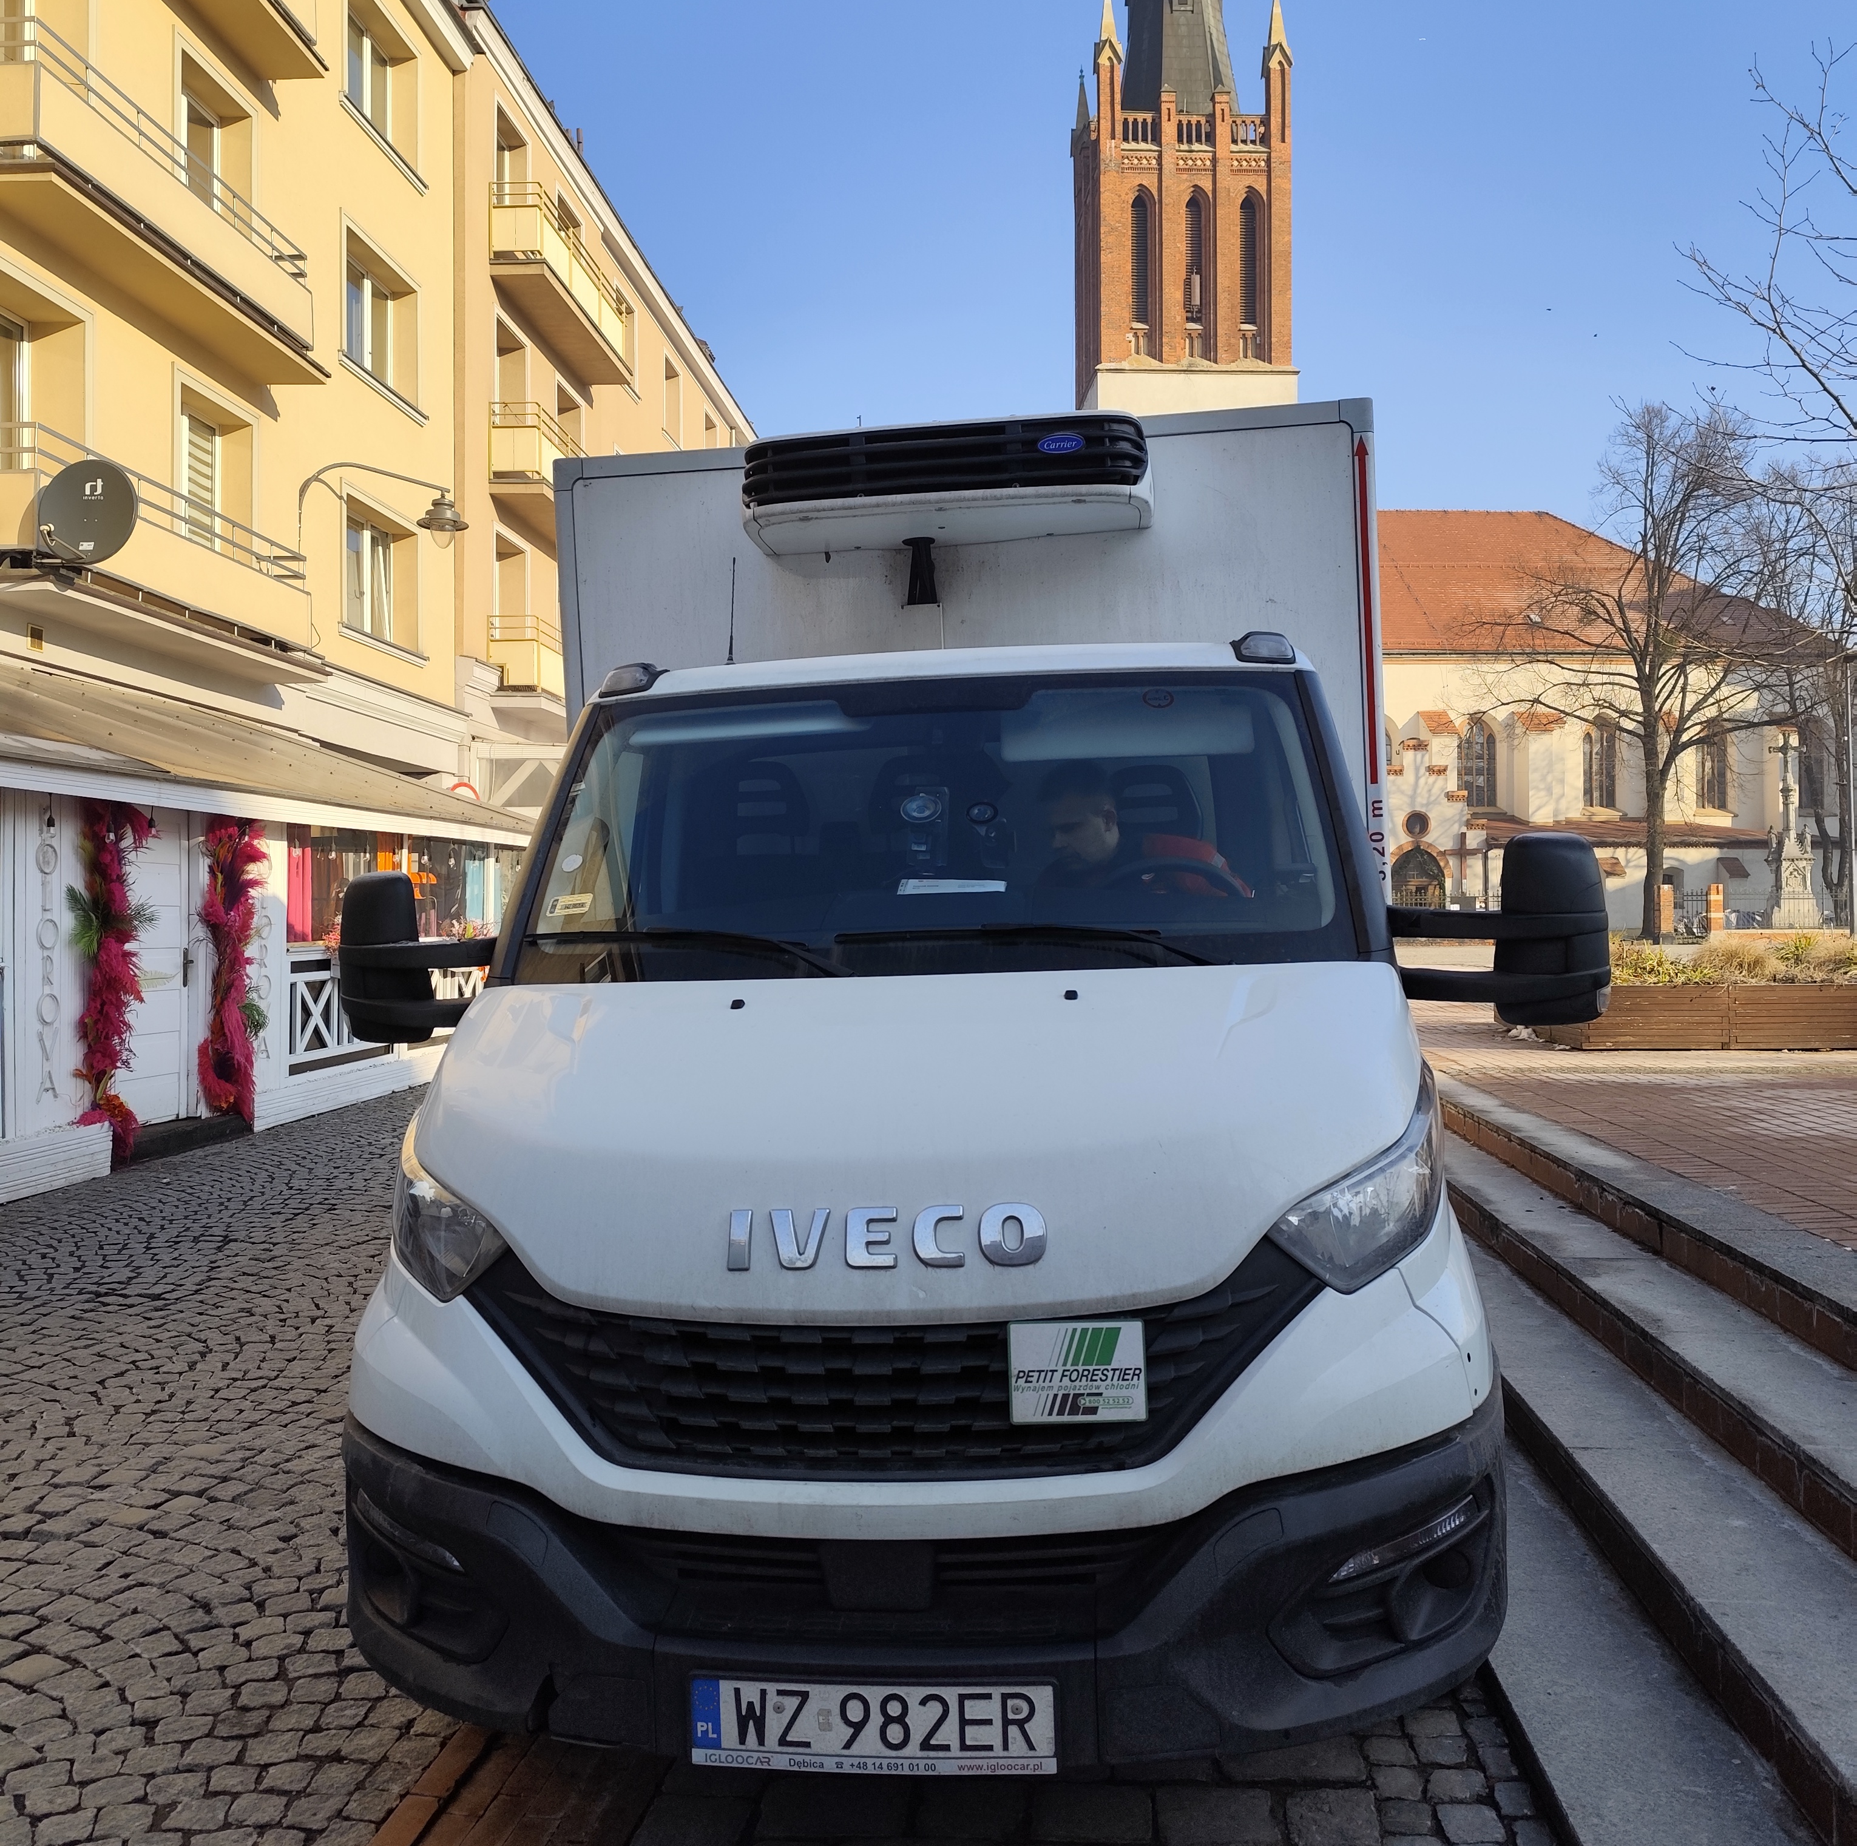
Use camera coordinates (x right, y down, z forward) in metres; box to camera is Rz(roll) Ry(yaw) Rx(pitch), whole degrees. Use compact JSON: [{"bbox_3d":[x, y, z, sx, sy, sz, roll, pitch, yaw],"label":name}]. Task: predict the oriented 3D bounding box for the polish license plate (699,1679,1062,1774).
[{"bbox_3d":[-0.077,1.150,2.367,0.527,0.128,0.020,-2,1,7],"label":"polish license plate"}]

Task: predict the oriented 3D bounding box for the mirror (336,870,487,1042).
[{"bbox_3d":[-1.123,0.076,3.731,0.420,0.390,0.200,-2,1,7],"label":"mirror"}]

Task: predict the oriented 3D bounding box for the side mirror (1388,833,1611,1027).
[{"bbox_3d":[1.182,0.017,3.449,0.450,0.400,0.200,-2,1,7],"label":"side mirror"}]

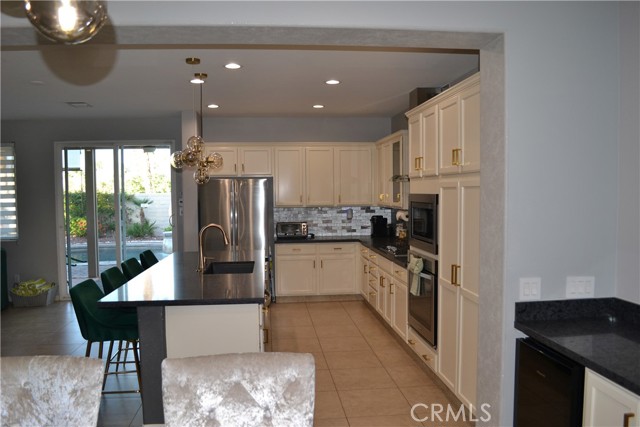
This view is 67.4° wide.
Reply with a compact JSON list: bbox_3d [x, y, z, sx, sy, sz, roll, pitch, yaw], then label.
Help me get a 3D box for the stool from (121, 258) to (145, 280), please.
[{"bbox_3d":[-1.679,0.950,4.873,0.540,0.940,0.460,0,2,-6],"label":"stool"}]

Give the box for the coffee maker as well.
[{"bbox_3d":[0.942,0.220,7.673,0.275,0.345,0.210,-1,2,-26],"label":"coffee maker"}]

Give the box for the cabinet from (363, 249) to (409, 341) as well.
[{"bbox_3d":[1.077,0.901,5.873,0.600,0.800,2.060,0,2,-6],"label":"cabinet"}]

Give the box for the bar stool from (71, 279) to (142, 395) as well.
[{"bbox_3d":[-1.423,0.970,3.418,0.500,0.955,0.460,-1,2,-7],"label":"bar stool"}]

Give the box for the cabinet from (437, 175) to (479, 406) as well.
[{"bbox_3d":[1.301,0.532,3.469,0.610,1.590,0.870,-1,2,-7],"label":"cabinet"}]

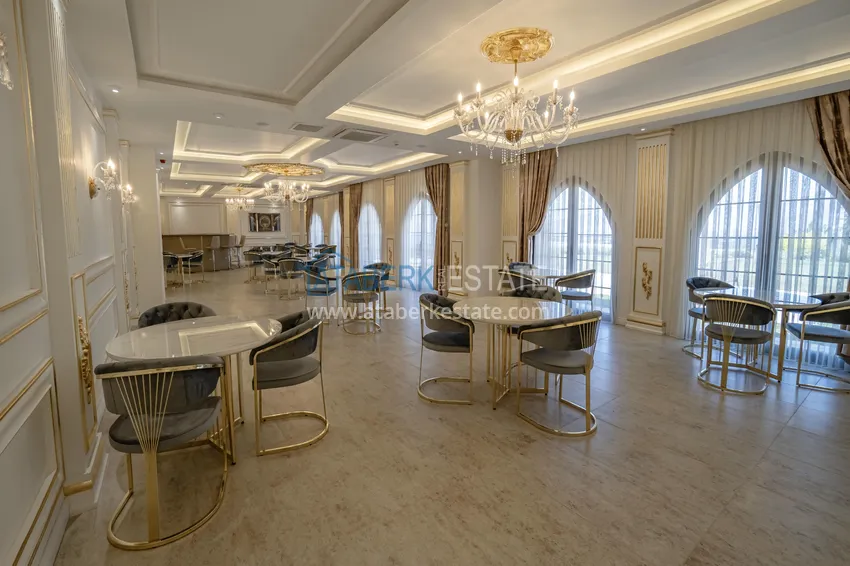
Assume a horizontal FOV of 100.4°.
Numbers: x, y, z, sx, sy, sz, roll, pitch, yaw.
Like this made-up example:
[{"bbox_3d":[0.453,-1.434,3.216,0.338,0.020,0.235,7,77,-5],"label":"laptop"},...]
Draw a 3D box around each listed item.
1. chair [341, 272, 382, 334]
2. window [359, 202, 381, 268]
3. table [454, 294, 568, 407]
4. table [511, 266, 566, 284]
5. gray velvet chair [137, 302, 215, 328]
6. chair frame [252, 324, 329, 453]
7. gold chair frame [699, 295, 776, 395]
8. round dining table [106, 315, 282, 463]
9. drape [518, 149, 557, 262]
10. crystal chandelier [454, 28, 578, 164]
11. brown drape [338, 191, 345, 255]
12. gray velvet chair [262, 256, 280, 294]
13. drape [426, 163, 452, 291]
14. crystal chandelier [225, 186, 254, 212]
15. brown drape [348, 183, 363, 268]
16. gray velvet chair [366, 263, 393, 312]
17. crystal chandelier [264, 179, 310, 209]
[{"bbox_3d":[-0.842,0.239,4.805,0.520,0.800,0.520,-4,9,-23],"label":"chair"},{"bbox_3d":[-1.710,-1.327,10.854,0.120,2.300,1.350,-8,11,-41],"label":"window"},{"bbox_3d":[0.810,0.613,3.238,1.130,0.740,1.130,0,9,0],"label":"table"},{"bbox_3d":[1.670,0.205,5.215,0.950,0.740,0.950,-6,10,-35],"label":"table"},{"bbox_3d":[-1.740,0.592,2.591,0.520,0.830,0.510,-6,10,-36],"label":"gray velvet chair"},{"bbox_3d":[-0.890,0.631,2.425,0.500,0.800,0.500,-3,9,-20],"label":"chair frame"},{"bbox_3d":[2.870,0.514,3.292,0.510,0.810,0.520,-7,11,-40],"label":"gold chair frame"},{"bbox_3d":[-1.400,0.685,2.317,0.960,0.760,0.960,0,8,0],"label":"round dining table"},{"bbox_3d":[1.940,-0.893,6.269,0.200,2.720,0.720,-6,10,-37],"label":"drape"},{"bbox_3d":[0.735,-1.468,2.967,0.970,0.940,0.970,0,8,0],"label":"crystal chandelier"},{"bbox_3d":[-2.751,-1.677,11.706,0.200,2.720,0.420,-6,10,-37],"label":"brown drape"},{"bbox_3d":[-3.290,-0.142,7.683,0.510,0.810,0.520,-1,9,-5],"label":"gray velvet chair"},{"bbox_3d":[0.240,-1.141,7.949,0.200,2.800,0.740,-8,11,-41],"label":"drape"},{"bbox_3d":[-6.264,-2.808,12.158,0.930,0.890,0.930,-6,10,-37],"label":"crystal chandelier"},{"bbox_3d":[-2.140,-1.614,11.083,0.200,2.800,0.720,-8,11,-41],"label":"brown drape"},{"bbox_3d":[-0.765,0.043,6.050,0.520,0.800,0.520,3,9,18],"label":"gray velvet chair"},{"bbox_3d":[-3.149,-2.079,8.119,1.000,0.660,1.000,-6,10,-37],"label":"crystal chandelier"}]

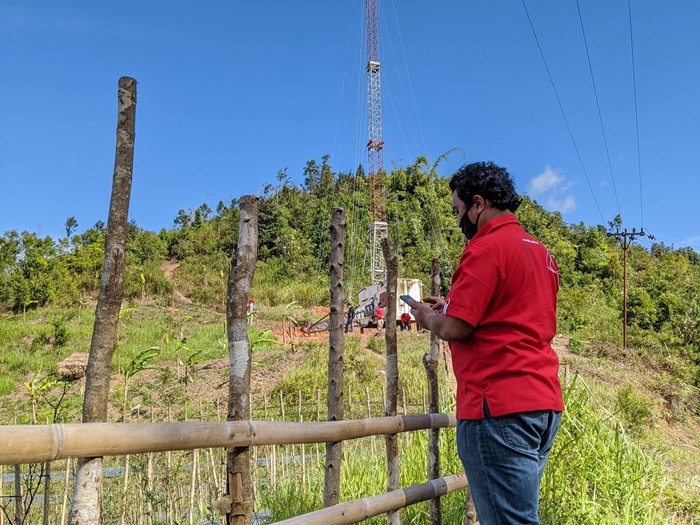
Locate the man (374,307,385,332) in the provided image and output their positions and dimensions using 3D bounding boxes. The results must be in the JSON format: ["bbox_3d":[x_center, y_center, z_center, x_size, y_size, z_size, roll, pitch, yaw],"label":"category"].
[{"bbox_3d":[1.580,3.000,29.000,0.520,1.680,0.400,-2,-3,37],"label":"man"}]

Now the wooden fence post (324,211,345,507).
[{"bbox_3d":[-0.072,0.580,2.200,0.070,1.600,0.070,2,-2,0],"label":"wooden fence post"}]

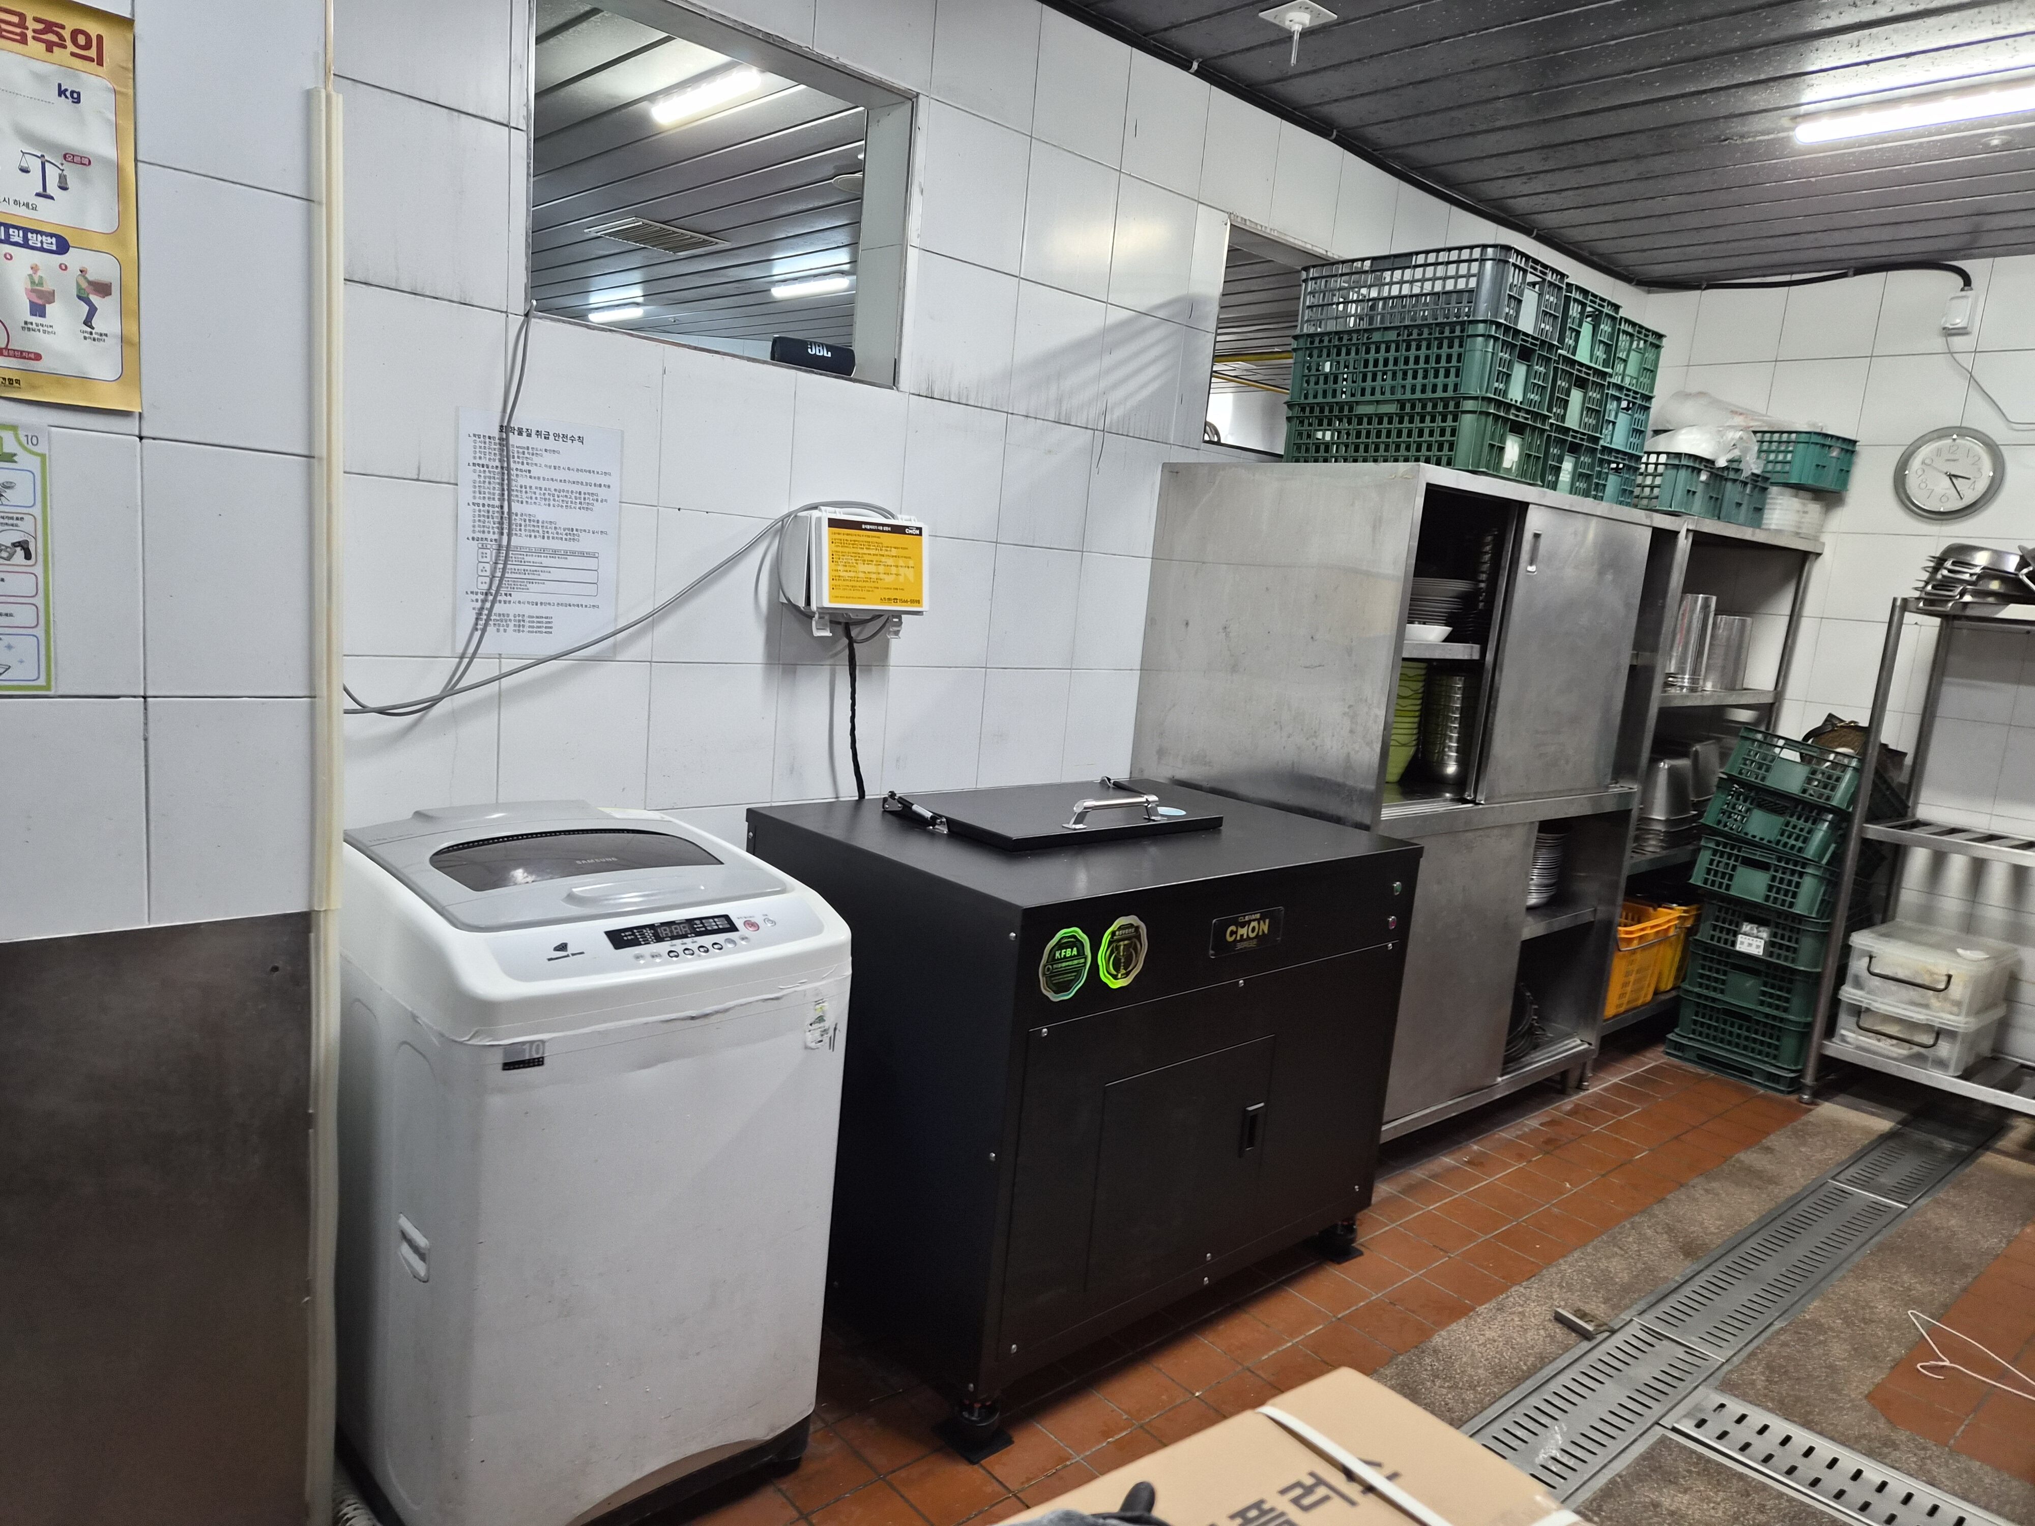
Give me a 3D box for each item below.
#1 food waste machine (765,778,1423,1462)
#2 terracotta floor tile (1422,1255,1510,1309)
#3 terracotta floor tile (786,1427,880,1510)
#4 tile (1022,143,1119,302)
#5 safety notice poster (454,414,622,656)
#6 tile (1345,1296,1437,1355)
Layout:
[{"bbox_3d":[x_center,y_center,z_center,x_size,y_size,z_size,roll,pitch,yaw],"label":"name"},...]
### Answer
[{"bbox_3d":[0.126,0.595,2.931,1.218,1.008,0.814,-3,12,-44],"label":"food waste machine"},{"bbox_3d":[1.014,1.180,3.069,0.151,0.010,0.151,-3,12,-42],"label":"terracotta floor tile"},{"bbox_3d":[-0.332,1.179,2.248,0.151,0.010,0.151,-3,12,-42],"label":"terracotta floor tile"},{"bbox_3d":[0.124,-1.277,3.208,0.293,0.300,0.010,-3,11,-43],"label":"tile"},{"bbox_3d":[-0.877,-0.413,2.498,0.310,0.432,0.004,-3,12,-43],"label":"safety notice poster"},{"bbox_3d":[0.784,1.183,2.842,0.150,0.010,0.150,-3,12,-42],"label":"tile"}]

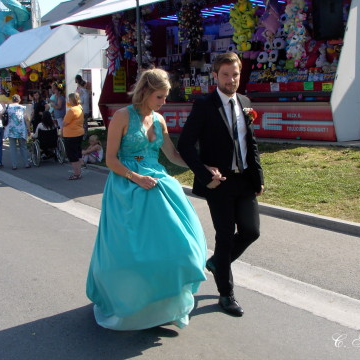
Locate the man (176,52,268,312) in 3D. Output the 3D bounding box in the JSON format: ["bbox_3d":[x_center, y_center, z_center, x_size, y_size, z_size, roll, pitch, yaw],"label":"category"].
[{"bbox_3d":[0.280,0.023,4.020,0.580,1.810,0.660,-4,9,-27],"label":"man"}]

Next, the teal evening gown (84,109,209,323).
[{"bbox_3d":[-0.230,0.093,3.838,0.760,1.700,0.760,-4,9,-27],"label":"teal evening gown"}]

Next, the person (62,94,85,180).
[{"bbox_3d":[-2.090,-0.836,10.887,0.370,1.660,0.460,5,9,34],"label":"person"}]

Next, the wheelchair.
[{"bbox_3d":[-3.220,-0.786,13.265,0.660,0.920,0.950,-3,8,-19],"label":"wheelchair"}]

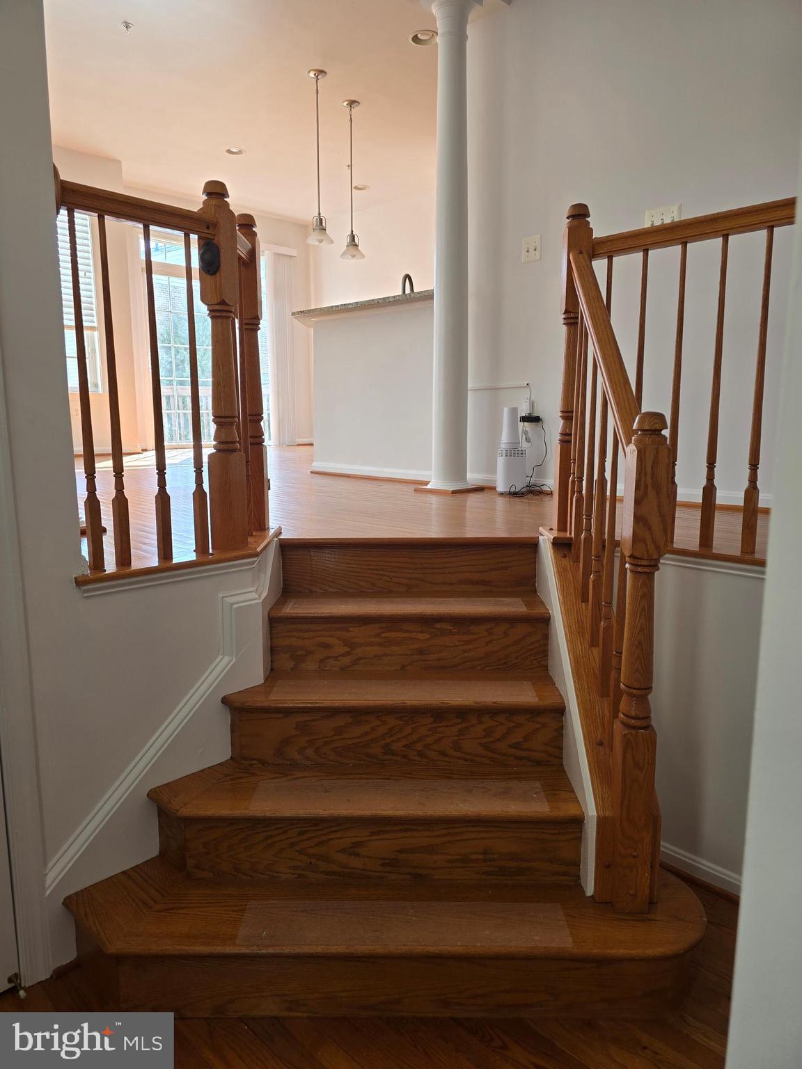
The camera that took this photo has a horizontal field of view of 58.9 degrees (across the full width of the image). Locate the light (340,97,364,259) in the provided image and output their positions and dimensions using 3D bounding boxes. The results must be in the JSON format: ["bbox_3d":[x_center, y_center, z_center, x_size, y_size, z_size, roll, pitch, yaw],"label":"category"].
[{"bbox_3d":[-0.372,-2.701,5.426,0.198,1.117,0.198,0,9,0],"label":"light"}]

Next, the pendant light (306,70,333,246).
[{"bbox_3d":[-0.572,-2.622,4.968,0.196,1.125,0.196,0,9,0],"label":"pendant light"}]

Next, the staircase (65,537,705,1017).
[{"bbox_3d":[-0.053,0.548,1.958,1.510,0.945,0.960,0,9,0],"label":"staircase"}]

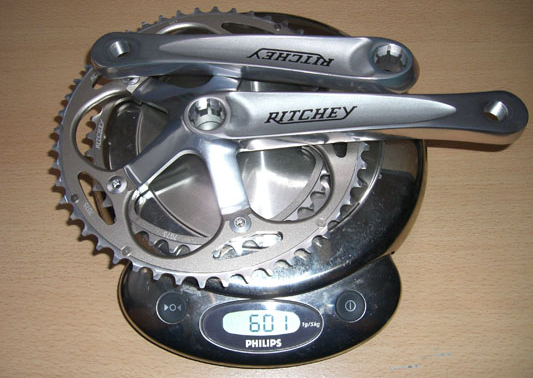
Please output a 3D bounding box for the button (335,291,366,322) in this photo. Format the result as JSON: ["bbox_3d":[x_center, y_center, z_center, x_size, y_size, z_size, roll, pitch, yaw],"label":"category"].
[{"bbox_3d":[0.049,0.069,0.344,0.019,0.003,0.019,0,70,-7],"label":"button"}]

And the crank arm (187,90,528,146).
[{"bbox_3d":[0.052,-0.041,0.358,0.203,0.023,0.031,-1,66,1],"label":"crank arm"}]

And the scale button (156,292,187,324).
[{"bbox_3d":[-0.056,0.070,0.344,0.019,0.003,0.019,0,70,6],"label":"scale button"}]

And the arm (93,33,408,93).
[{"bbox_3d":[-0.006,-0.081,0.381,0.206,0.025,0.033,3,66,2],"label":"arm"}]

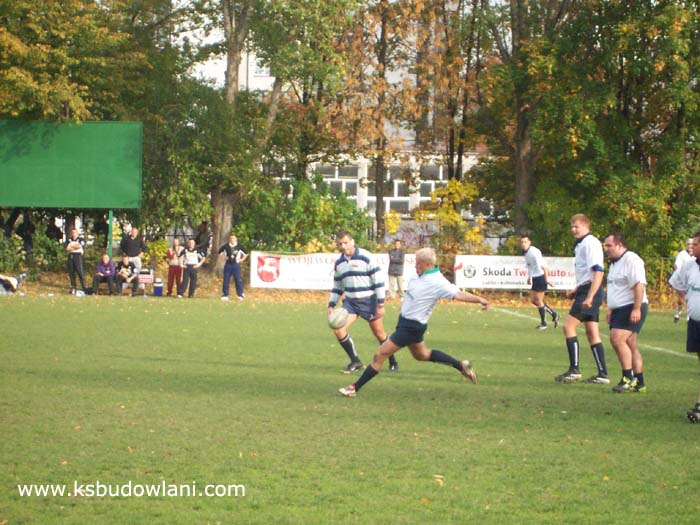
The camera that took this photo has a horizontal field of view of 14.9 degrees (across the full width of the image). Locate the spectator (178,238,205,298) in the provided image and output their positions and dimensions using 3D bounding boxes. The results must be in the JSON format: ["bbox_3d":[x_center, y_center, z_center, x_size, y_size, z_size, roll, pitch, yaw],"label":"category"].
[{"bbox_3d":[-4.457,0.169,75.300,0.720,1.670,0.400,1,0,-3],"label":"spectator"}]

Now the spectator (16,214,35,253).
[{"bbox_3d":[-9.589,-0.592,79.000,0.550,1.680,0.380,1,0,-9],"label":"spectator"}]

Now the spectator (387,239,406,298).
[{"bbox_3d":[1.359,0.213,78.000,0.550,1.730,0.400,1,0,-3],"label":"spectator"}]

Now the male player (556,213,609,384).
[{"bbox_3d":[2.639,0.406,30.300,0.580,1.910,0.580,1,0,-21],"label":"male player"}]

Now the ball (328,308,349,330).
[{"bbox_3d":[-0.120,0.596,28.300,0.190,0.280,0.190,49,11,35],"label":"ball"}]

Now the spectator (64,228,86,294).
[{"bbox_3d":[-7.442,-0.035,72.500,0.560,1.790,0.420,1,0,-3],"label":"spectator"}]

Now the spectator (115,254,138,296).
[{"bbox_3d":[-6.070,0.353,72.500,0.660,1.150,0.750,1,0,-6],"label":"spectator"}]

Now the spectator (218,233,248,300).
[{"bbox_3d":[-3.142,0.127,72.300,0.800,1.780,0.400,1,0,-5],"label":"spectator"}]

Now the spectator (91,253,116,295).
[{"bbox_3d":[-6.944,0.318,75.200,0.680,1.180,0.750,1,0,-3],"label":"spectator"}]

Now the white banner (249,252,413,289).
[{"bbox_3d":[-0.414,0.249,76.300,4.900,1.050,0.060,1,0,-3],"label":"white banner"}]

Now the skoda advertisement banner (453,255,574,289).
[{"bbox_3d":[5.197,0.301,79.500,4.100,0.970,0.050,1,0,-3],"label":"skoda advertisement banner"}]

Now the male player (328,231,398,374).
[{"bbox_3d":[0.152,0.483,32.500,0.680,1.710,0.600,1,0,27],"label":"male player"}]

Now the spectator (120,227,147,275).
[{"bbox_3d":[-6.160,-0.057,76.300,0.720,1.860,0.420,1,0,-6],"label":"spectator"}]

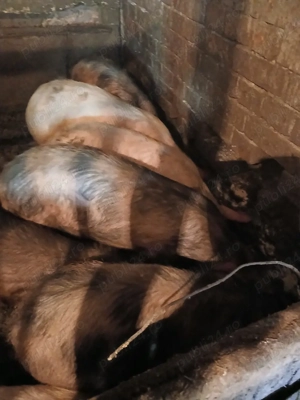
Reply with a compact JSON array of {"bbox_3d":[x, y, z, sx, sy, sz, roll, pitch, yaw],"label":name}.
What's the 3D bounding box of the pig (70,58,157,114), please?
[{"bbox_3d":[-0.305,-0.865,2.910,0.390,0.650,1.250,-32,51,-28],"label":"pig"}]

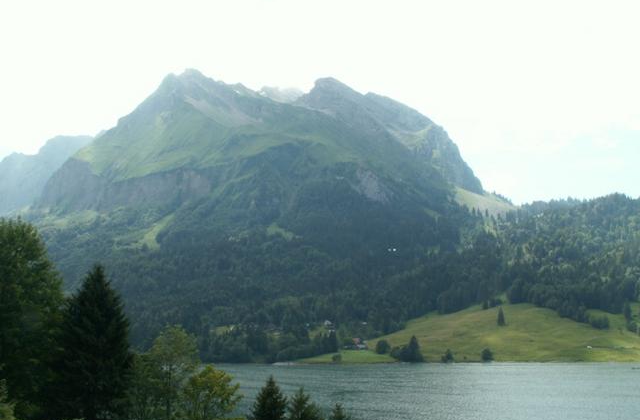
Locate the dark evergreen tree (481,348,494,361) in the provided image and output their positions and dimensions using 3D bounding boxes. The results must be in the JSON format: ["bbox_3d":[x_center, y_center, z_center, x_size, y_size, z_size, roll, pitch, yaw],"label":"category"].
[{"bbox_3d":[144.188,124.671,620.000,10.000,11.300,10.000,0,-10,0],"label":"dark evergreen tree"}]

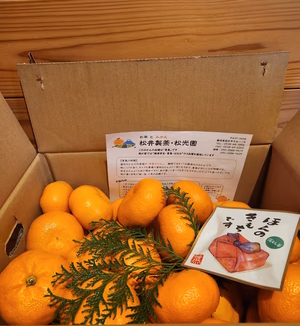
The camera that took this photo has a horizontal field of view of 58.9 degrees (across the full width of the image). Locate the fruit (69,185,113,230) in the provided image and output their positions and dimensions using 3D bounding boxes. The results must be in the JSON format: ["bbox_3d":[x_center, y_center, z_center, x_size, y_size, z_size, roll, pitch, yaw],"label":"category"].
[{"bbox_3d":[-0.082,0.061,0.363,0.063,0.051,0.063,20,42,-24],"label":"fruit"}]

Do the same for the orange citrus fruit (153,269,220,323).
[{"bbox_3d":[0.036,0.131,0.257,0.066,0.054,0.066,-24,22,7],"label":"orange citrus fruit"}]

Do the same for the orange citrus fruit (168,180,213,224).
[{"bbox_3d":[0.056,0.054,0.365,0.063,0.053,0.063,11,48,-18],"label":"orange citrus fruit"}]

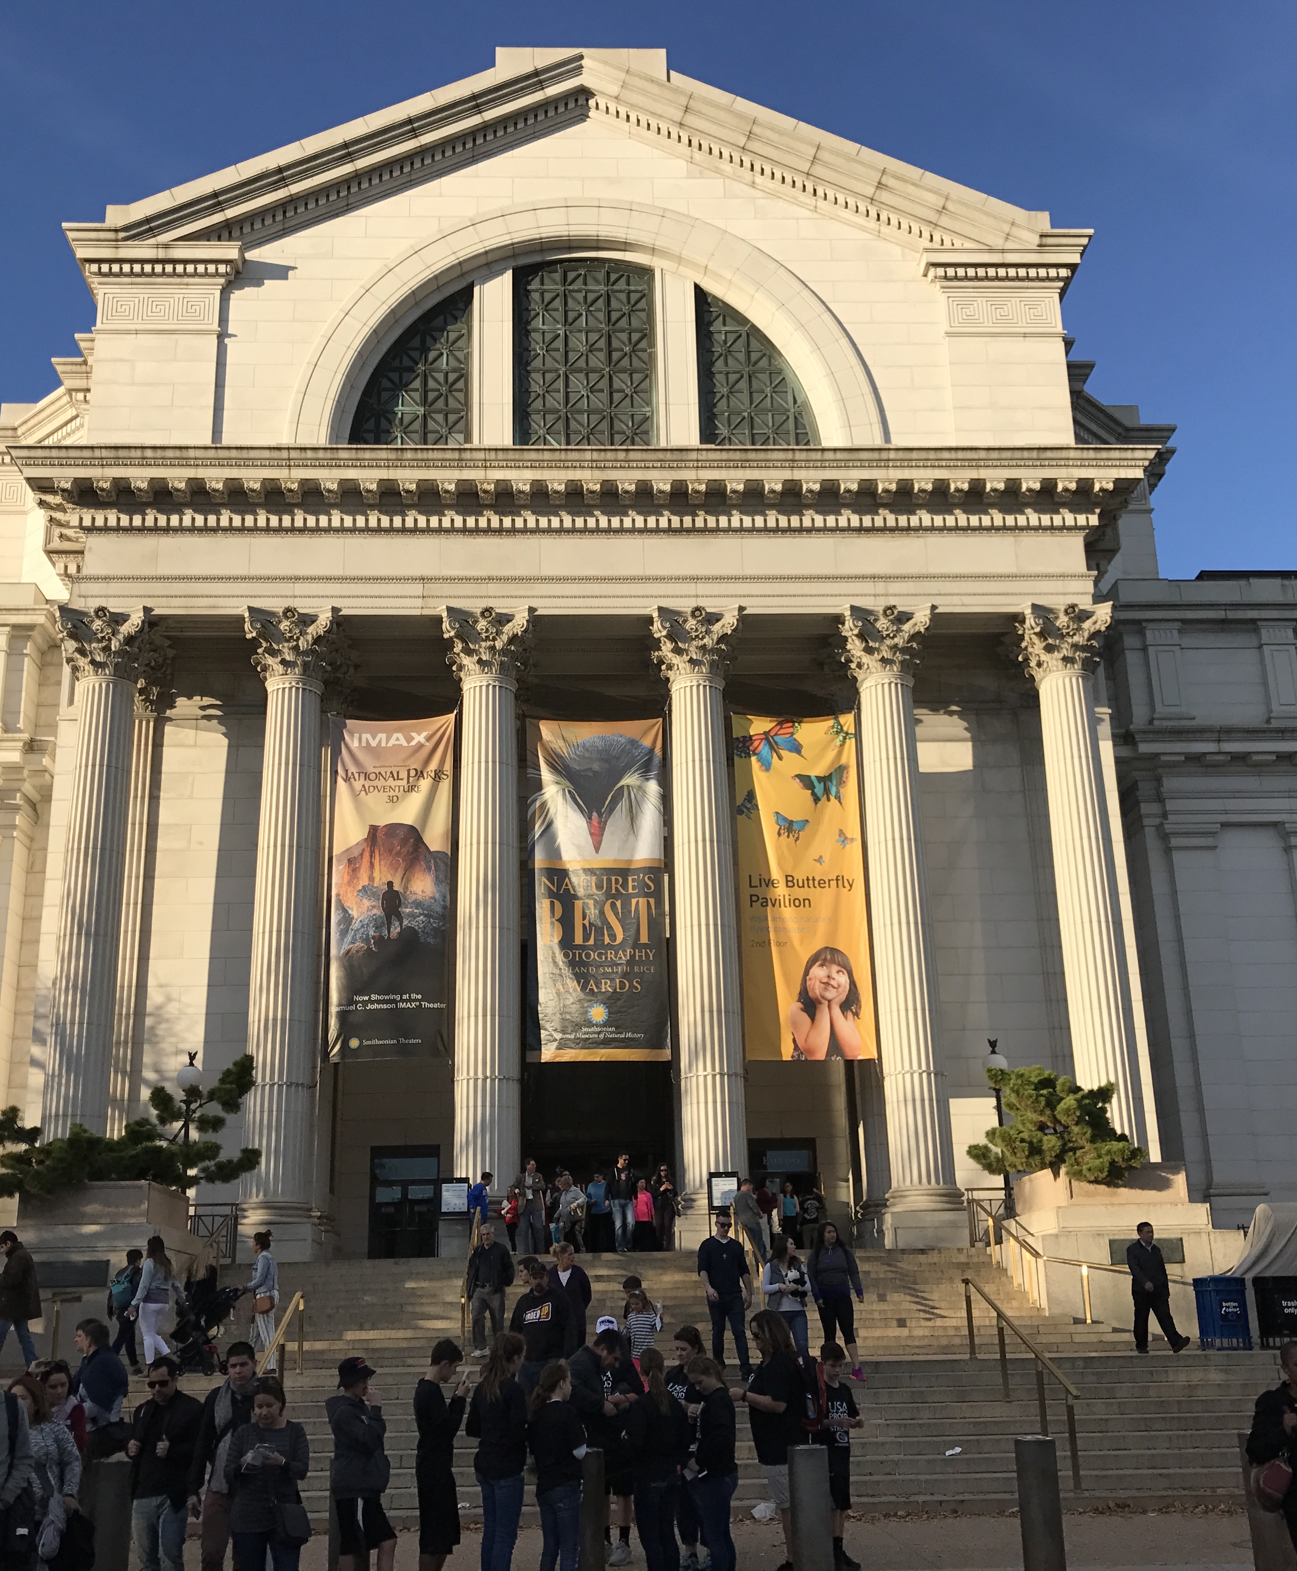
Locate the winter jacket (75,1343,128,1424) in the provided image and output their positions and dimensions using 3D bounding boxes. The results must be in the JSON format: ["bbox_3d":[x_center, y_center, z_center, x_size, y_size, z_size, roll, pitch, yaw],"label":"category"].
[{"bbox_3d":[-4.763,5.217,14.765,0.460,0.667,0.460,-3,-18,4],"label":"winter jacket"}]

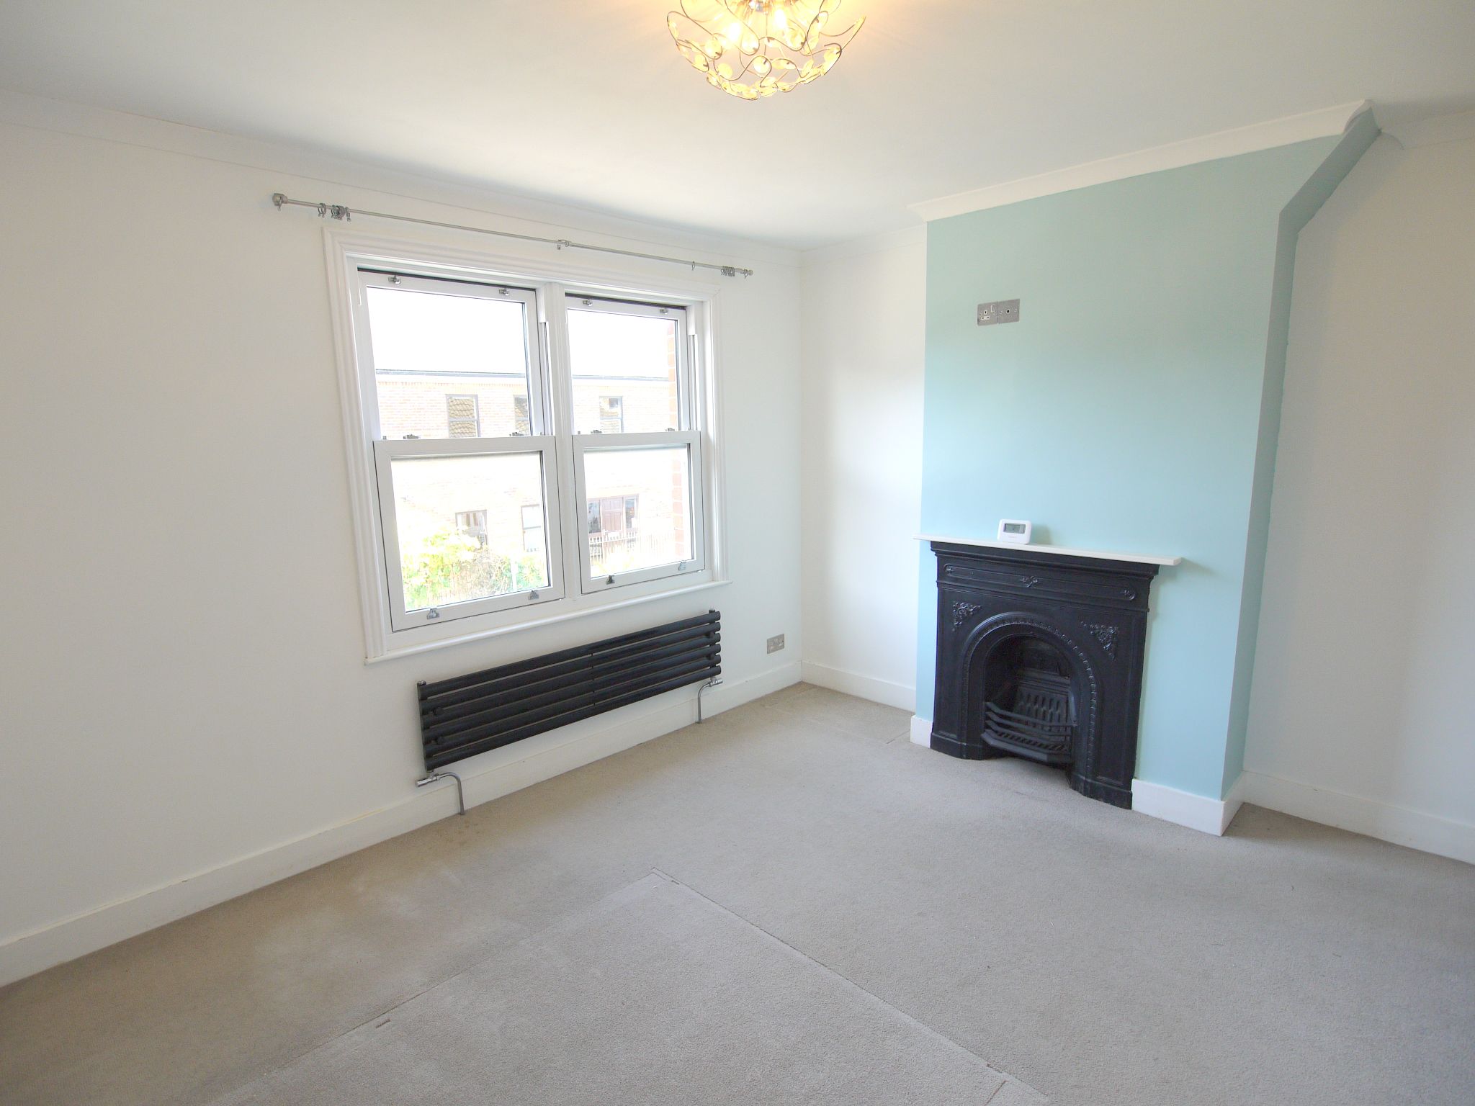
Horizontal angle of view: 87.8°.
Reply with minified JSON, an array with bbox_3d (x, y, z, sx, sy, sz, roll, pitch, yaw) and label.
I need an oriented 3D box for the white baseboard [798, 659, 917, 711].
[{"bbox_3d":[0.724,0.753,4.252,0.920,0.135,0.018,8,13,42],"label":"white baseboard"}]

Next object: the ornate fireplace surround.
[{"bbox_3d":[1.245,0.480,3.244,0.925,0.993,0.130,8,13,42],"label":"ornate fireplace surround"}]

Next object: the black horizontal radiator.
[{"bbox_3d":[-0.647,0.562,3.440,1.515,0.345,0.080,-11,14,-43],"label":"black horizontal radiator"}]

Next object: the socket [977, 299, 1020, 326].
[{"bbox_3d":[1.062,-0.976,3.123,0.175,0.087,0.011,8,13,42],"label":"socket"}]

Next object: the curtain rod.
[{"bbox_3d":[-0.692,-1.246,3.120,2.110,0.050,0.080,-11,14,-43],"label":"curtain rod"}]

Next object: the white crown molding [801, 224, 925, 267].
[{"bbox_3d":[0.651,-1.537,3.831,0.920,0.067,0.065,8,13,42],"label":"white crown molding"}]

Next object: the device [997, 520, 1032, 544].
[{"bbox_3d":[1.140,-0.087,3.146,0.130,0.098,0.045,8,13,42],"label":"device"}]

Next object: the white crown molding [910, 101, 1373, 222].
[{"bbox_3d":[1.300,-1.369,2.784,1.510,0.067,0.065,8,13,42],"label":"white crown molding"}]

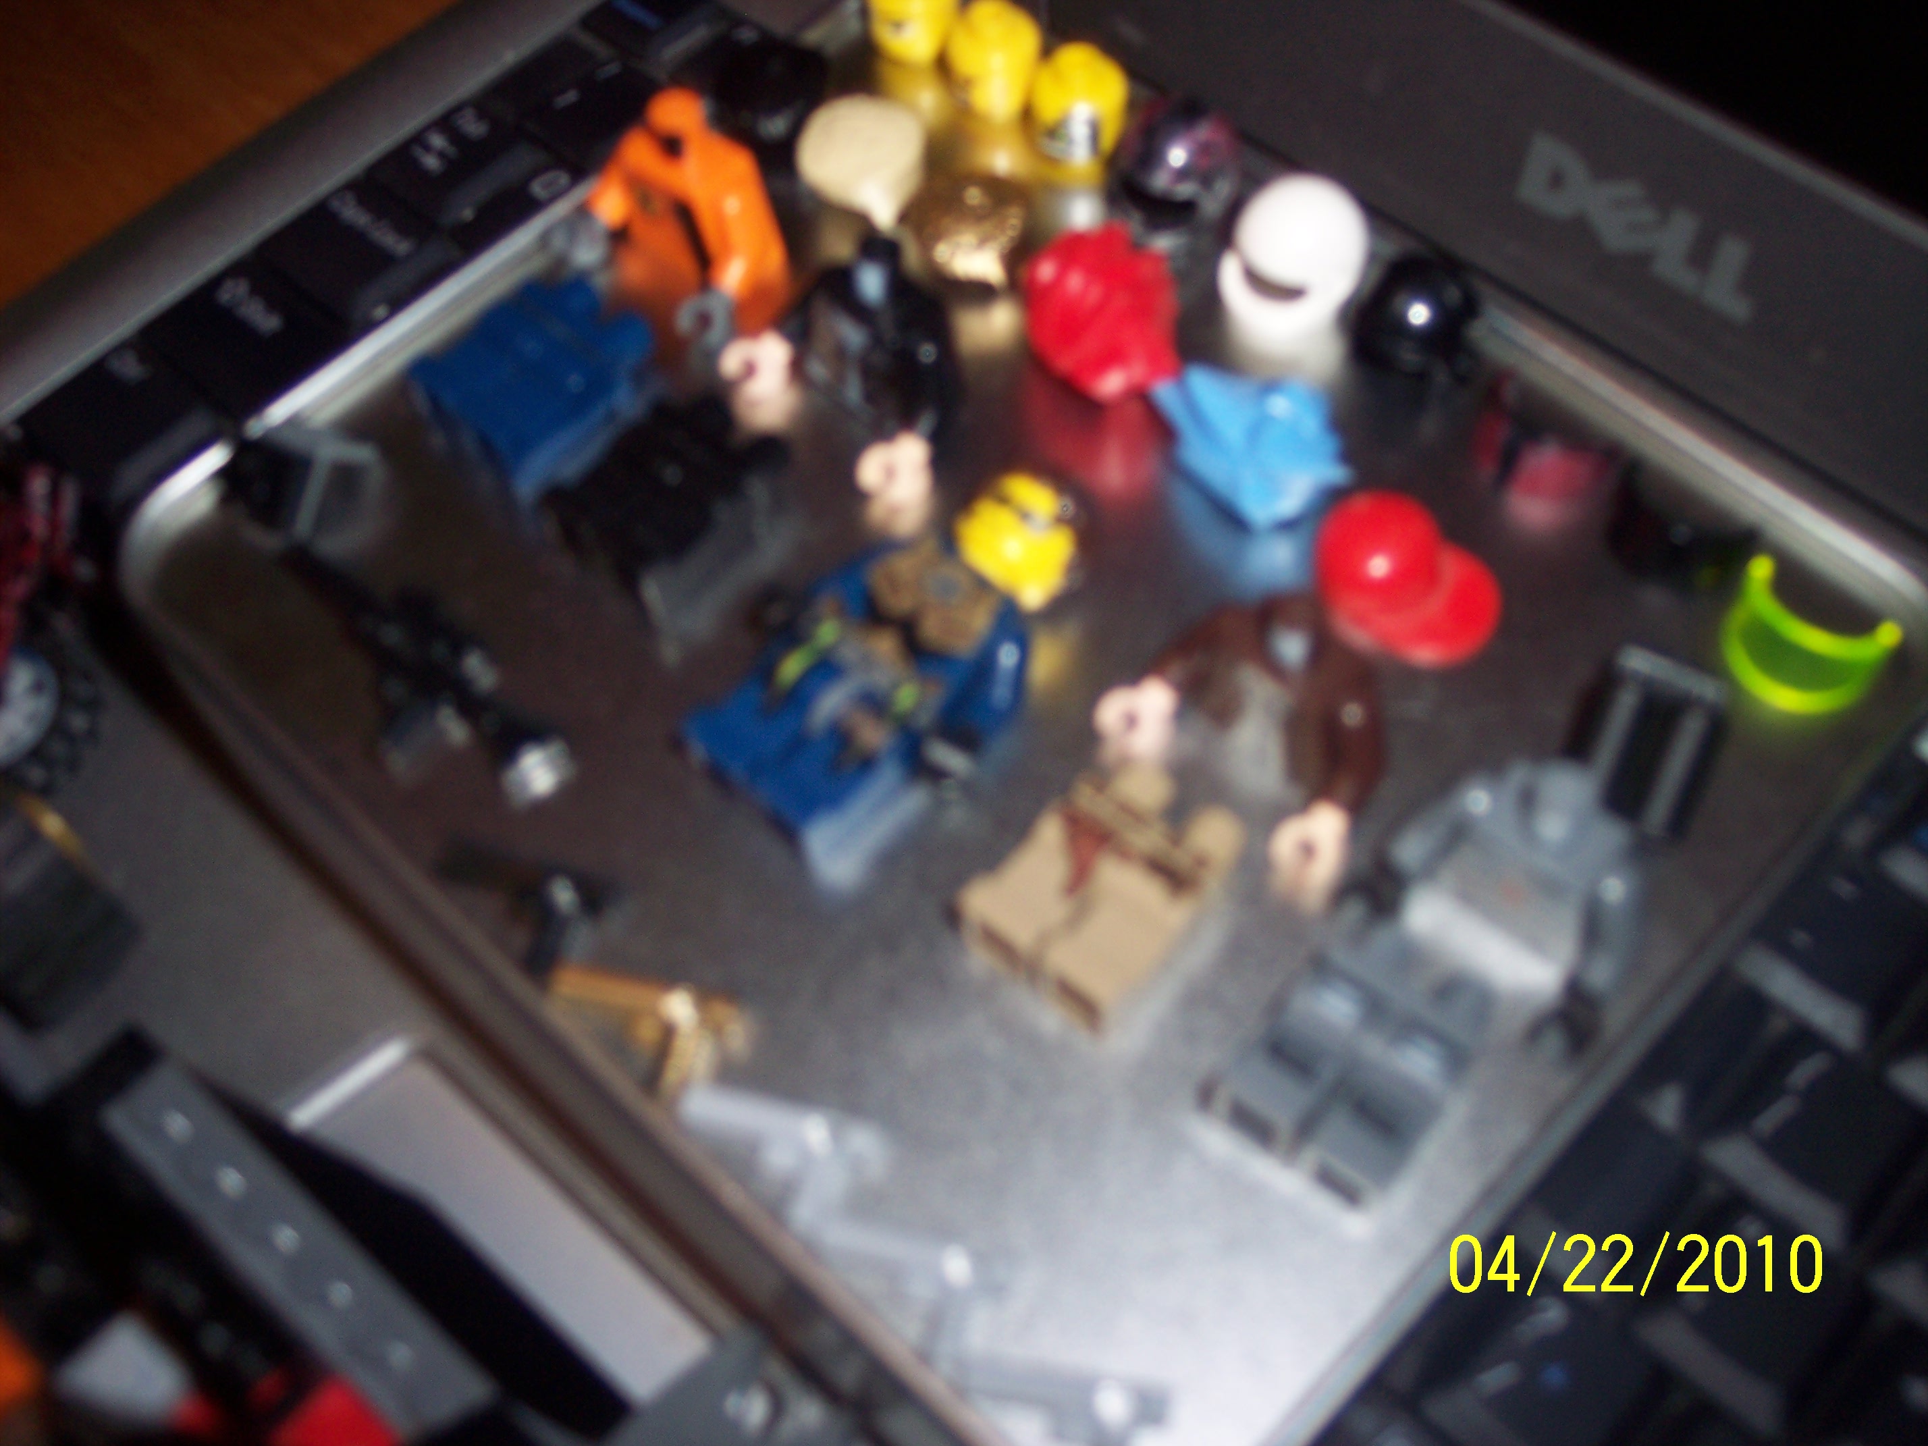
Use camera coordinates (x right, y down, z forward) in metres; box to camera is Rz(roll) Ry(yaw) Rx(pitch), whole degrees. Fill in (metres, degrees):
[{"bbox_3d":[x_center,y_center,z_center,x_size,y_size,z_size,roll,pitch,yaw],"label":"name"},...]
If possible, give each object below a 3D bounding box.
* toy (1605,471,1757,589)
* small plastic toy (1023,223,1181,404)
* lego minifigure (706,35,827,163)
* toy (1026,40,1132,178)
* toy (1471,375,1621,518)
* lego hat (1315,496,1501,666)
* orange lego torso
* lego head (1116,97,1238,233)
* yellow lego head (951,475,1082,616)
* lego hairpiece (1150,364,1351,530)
[{"bbox_3d":[0.069,-0.018,0.214,0.015,0.007,0.008,36,68,20],"label":"toy"},{"bbox_3d":[0.014,-0.043,0.227,0.015,0.012,0.015,-14,61,-5],"label":"small plastic toy"},{"bbox_3d":[-0.022,-0.070,0.244,0.013,0.012,0.013,-5,61,-1],"label":"lego minifigure"},{"bbox_3d":[0.012,-0.067,0.235,0.010,0.011,0.010,-1,59,1],"label":"toy"},{"bbox_3d":[0.058,-0.028,0.220,0.015,0.007,0.008,38,69,21],"label":"toy"},{"bbox_3d":[0.043,-0.014,0.212,0.018,0.009,0.012,34,67,19],"label":"lego hat"},{"bbox_3d":[-0.033,-0.058,0.238,0.023,0.017,0.016,26,63,18],"label":"orange lego torso"},{"bbox_3d":[0.024,-0.062,0.241,0.013,0.012,0.013,23,62,16],"label":"lego head"},{"bbox_3d":[0.005,-0.018,0.215,0.010,0.010,0.011,35,102,21],"label":"yellow lego head"},{"bbox_3d":[0.028,-0.027,0.211,0.016,0.011,0.013,24,62,15],"label":"lego hairpiece"}]

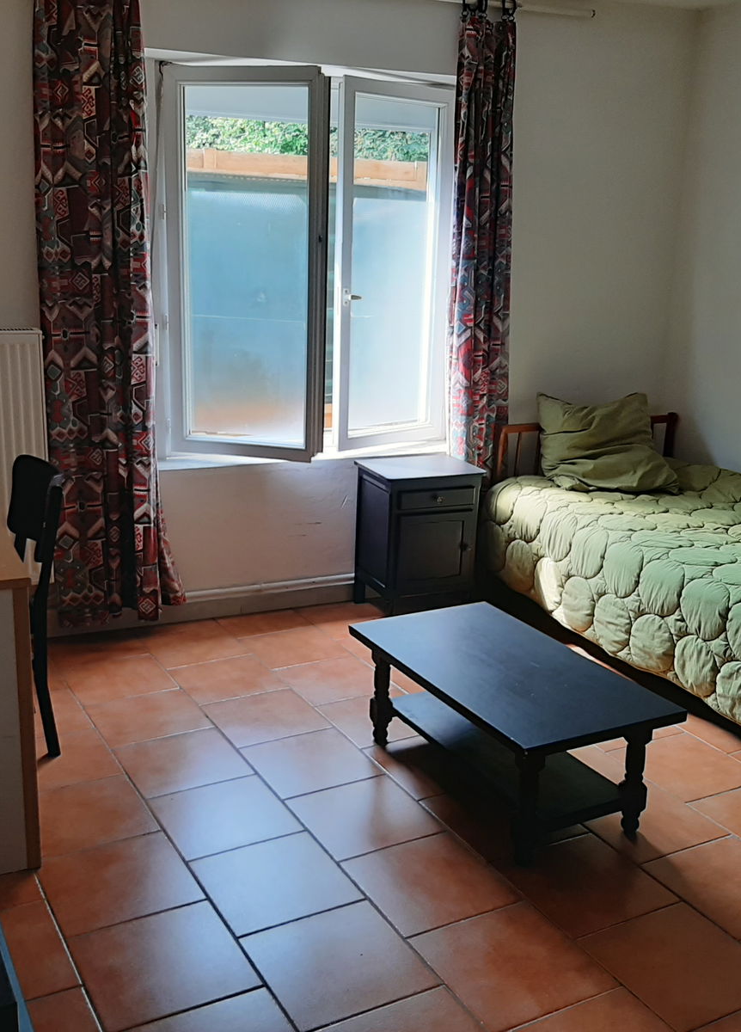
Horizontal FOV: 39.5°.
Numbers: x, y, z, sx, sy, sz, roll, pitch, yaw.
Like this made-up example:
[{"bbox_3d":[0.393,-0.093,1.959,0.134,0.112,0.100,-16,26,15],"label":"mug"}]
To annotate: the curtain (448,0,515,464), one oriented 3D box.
[{"bbox_3d":[0.477,-0.884,4.399,0.270,2.340,0.120,-5,16,-25],"label":"curtain"}]

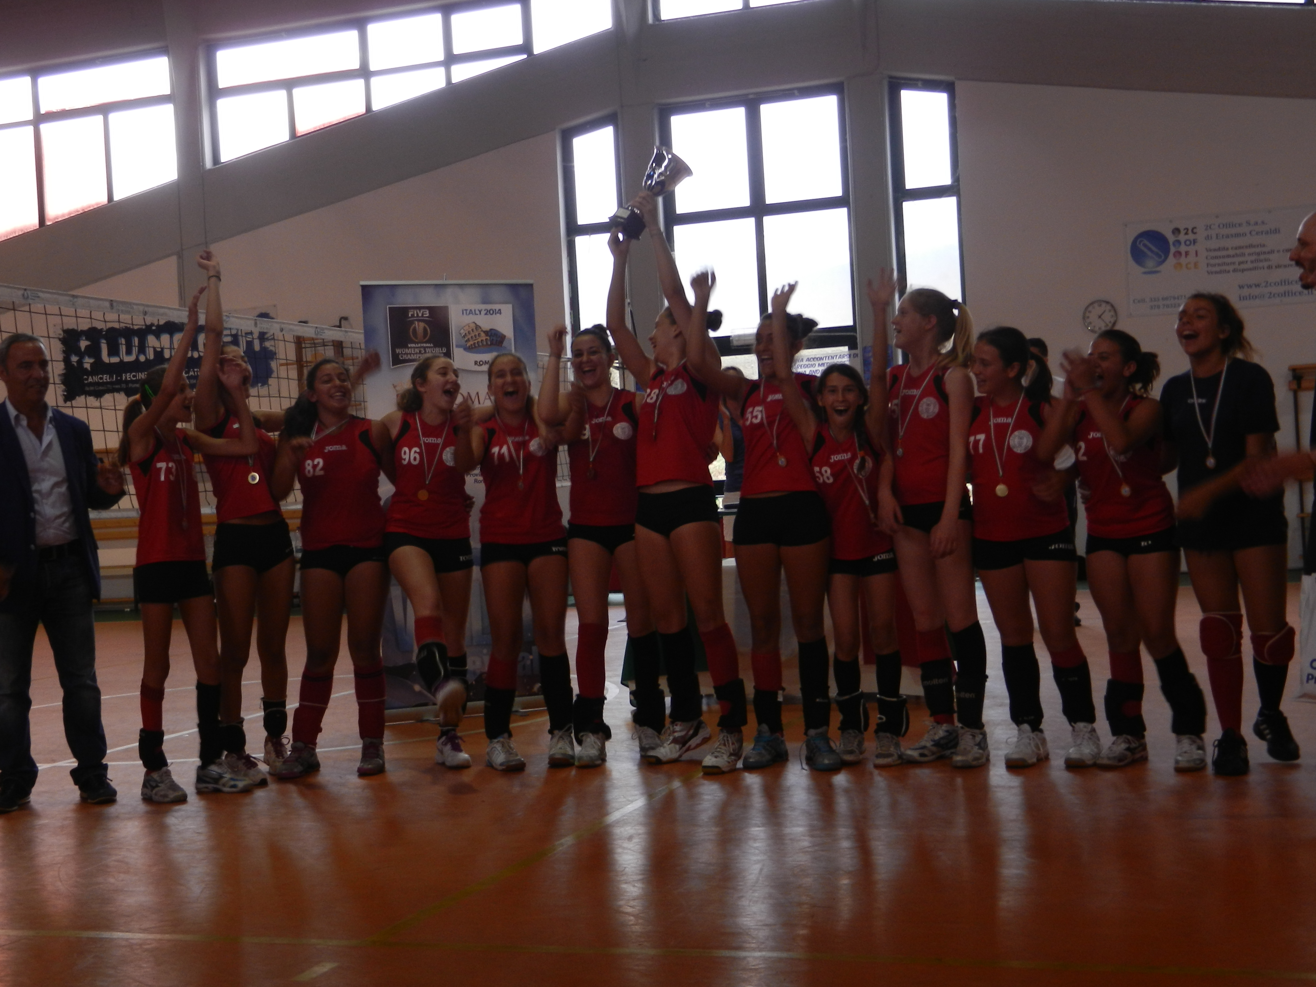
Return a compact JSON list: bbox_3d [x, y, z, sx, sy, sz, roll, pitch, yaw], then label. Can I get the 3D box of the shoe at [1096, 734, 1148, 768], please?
[{"bbox_3d":[1.637,0.881,6.000,0.100,0.110,0.265,-3,0,40],"label":"shoe"}]

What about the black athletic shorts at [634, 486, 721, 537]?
[{"bbox_3d":[0.071,0.073,6.562,0.315,0.190,0.220,-3,0,25],"label":"black athletic shorts"}]

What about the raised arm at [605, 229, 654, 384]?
[{"bbox_3d":[-0.107,-0.709,6.480,0.165,0.580,0.190,-3,1,15],"label":"raised arm"}]

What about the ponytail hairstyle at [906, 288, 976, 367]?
[{"bbox_3d":[1.015,-0.602,6.200,0.230,0.280,0.180,-3,0,-22],"label":"ponytail hairstyle"}]

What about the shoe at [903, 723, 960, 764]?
[{"bbox_3d":[1.054,0.954,6.581,0.270,0.125,0.105,-3,0,-34],"label":"shoe"}]

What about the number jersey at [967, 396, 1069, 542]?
[{"bbox_3d":[1.314,-0.088,6.227,0.360,0.520,0.250,-3,1,20],"label":"number jersey"}]

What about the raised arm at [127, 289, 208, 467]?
[{"bbox_3d":[-1.795,-0.462,6.320,0.130,0.660,0.140,23,0,0],"label":"raised arm"}]

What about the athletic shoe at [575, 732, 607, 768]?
[{"bbox_3d":[-0.249,0.975,6.604,0.100,0.120,0.265,-3,0,9],"label":"athletic shoe"}]

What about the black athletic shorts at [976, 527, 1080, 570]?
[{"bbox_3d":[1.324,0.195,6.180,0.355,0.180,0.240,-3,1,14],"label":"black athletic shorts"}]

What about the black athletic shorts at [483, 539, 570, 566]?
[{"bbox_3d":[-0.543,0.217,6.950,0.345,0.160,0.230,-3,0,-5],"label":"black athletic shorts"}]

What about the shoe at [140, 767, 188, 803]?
[{"bbox_3d":[-1.865,1.090,6.465,0.270,0.115,0.105,-2,1,40],"label":"shoe"}]

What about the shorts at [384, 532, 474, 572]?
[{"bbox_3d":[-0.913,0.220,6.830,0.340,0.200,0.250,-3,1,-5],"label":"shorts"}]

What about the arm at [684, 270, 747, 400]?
[{"bbox_3d":[0.206,-0.579,6.280,0.240,0.480,0.220,-3,1,10],"label":"arm"}]

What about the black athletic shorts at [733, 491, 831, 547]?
[{"bbox_3d":[0.463,0.094,6.390,0.355,0.205,0.240,-3,1,8],"label":"black athletic shorts"}]

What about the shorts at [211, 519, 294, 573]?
[{"bbox_3d":[-1.615,0.209,6.820,0.320,0.210,0.240,-3,1,-22],"label":"shorts"}]

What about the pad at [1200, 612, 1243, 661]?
[{"bbox_3d":[1.918,0.488,5.820,0.135,0.165,0.145,-2,1,42],"label":"pad"}]

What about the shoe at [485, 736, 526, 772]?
[{"bbox_3d":[-0.595,0.998,6.652,0.100,0.120,0.270,-4,1,-22],"label":"shoe"}]

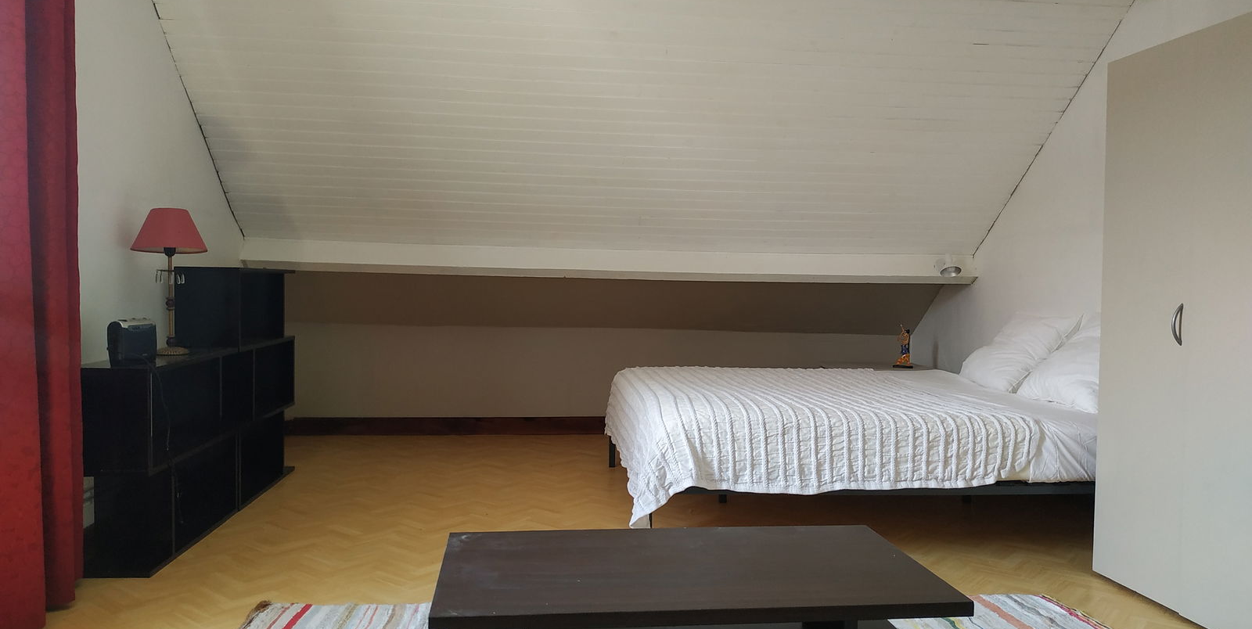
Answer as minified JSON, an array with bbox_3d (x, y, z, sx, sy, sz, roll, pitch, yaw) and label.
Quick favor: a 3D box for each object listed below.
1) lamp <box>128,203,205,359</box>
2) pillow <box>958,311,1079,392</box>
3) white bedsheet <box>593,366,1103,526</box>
[{"bbox_3d":[-1.742,-0.131,3.324,0.278,0.552,0.278,1,2,-6],"label":"lamp"},{"bbox_3d":[1.884,0.169,4.182,0.178,0.470,0.643,44,3,0],"label":"pillow"},{"bbox_3d":[1.010,0.595,3.982,2.102,0.538,1.670,1,2,-6],"label":"white bedsheet"}]

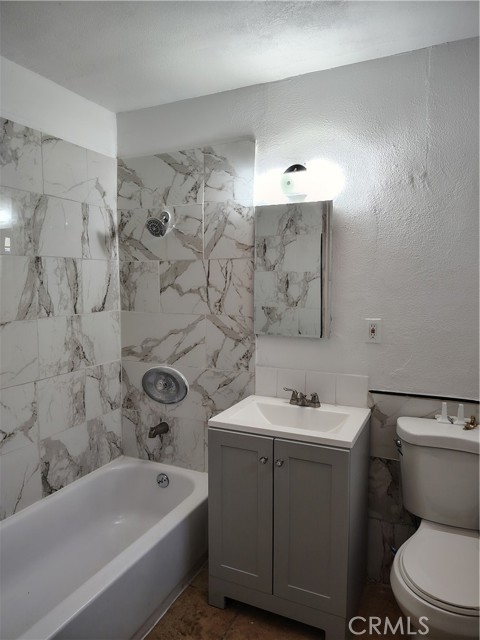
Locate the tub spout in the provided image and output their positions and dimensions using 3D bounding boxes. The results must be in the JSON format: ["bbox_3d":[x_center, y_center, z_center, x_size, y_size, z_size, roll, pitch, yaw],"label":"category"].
[{"bbox_3d":[-0.470,0.644,2.578,0.064,0.068,0.125,2,5,25],"label":"tub spout"}]

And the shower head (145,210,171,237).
[{"bbox_3d":[-0.446,-0.533,2.458,0.107,0.156,0.145,2,5,25],"label":"shower head"}]

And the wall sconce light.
[{"bbox_3d":[0.251,-0.678,2.127,0.133,0.160,0.120,2,5,25],"label":"wall sconce light"}]

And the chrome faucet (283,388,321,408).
[{"bbox_3d":[0.297,0.383,2.162,0.187,0.078,0.120,2,5,25],"label":"chrome faucet"}]

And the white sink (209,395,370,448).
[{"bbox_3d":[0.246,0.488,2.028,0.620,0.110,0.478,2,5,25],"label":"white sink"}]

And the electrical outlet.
[{"bbox_3d":[0.624,0.051,2.069,0.075,0.116,0.013,2,5,25],"label":"electrical outlet"}]

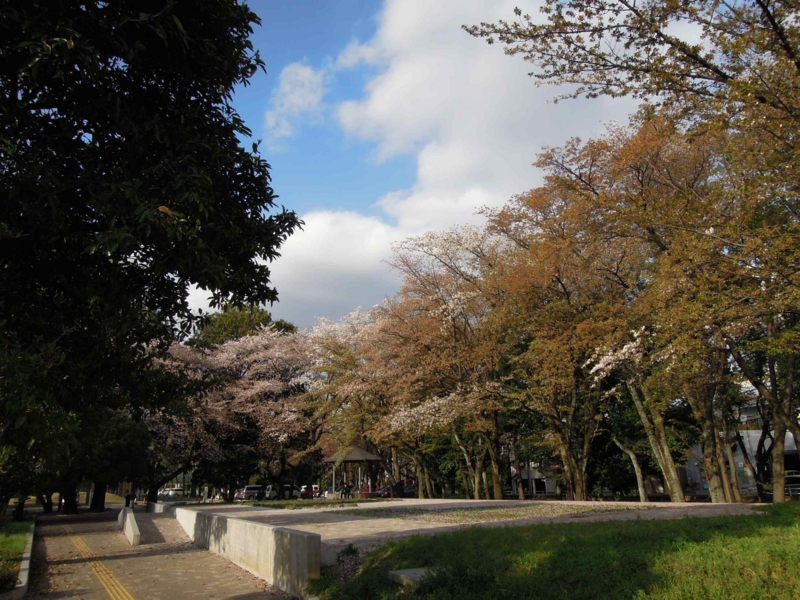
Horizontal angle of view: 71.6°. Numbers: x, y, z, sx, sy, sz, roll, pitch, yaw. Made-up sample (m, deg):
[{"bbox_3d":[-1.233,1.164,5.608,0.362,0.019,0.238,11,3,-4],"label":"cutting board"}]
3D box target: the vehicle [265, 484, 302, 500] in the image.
[{"bbox_3d":[-15.440,25.670,73.700,4.700,1.990,1.710,11,-22,-33],"label":"vehicle"}]

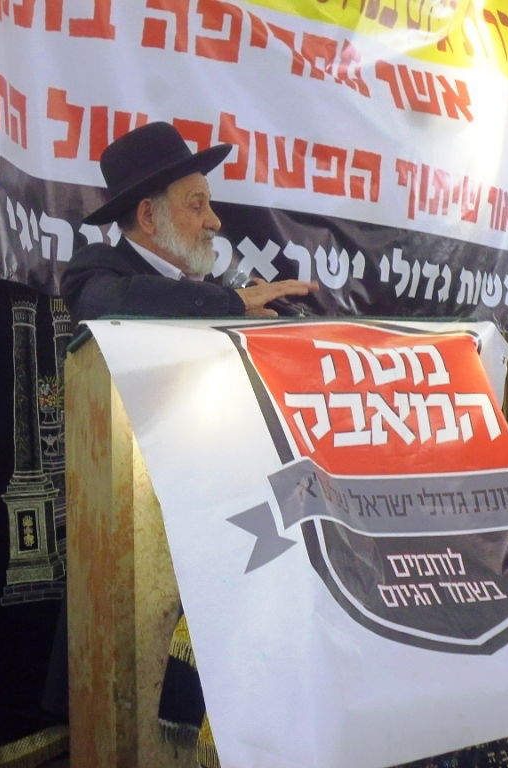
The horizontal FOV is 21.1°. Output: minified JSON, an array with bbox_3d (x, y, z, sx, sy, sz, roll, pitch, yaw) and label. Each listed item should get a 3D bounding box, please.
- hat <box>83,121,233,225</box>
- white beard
[{"bbox_3d":[-0.215,-0.448,2.800,0.345,0.135,0.310,-27,-2,7],"label":"hat"},{"bbox_3d":[-0.144,-0.296,2.790,0.130,0.150,0.145,0,1,9],"label":"white beard"}]

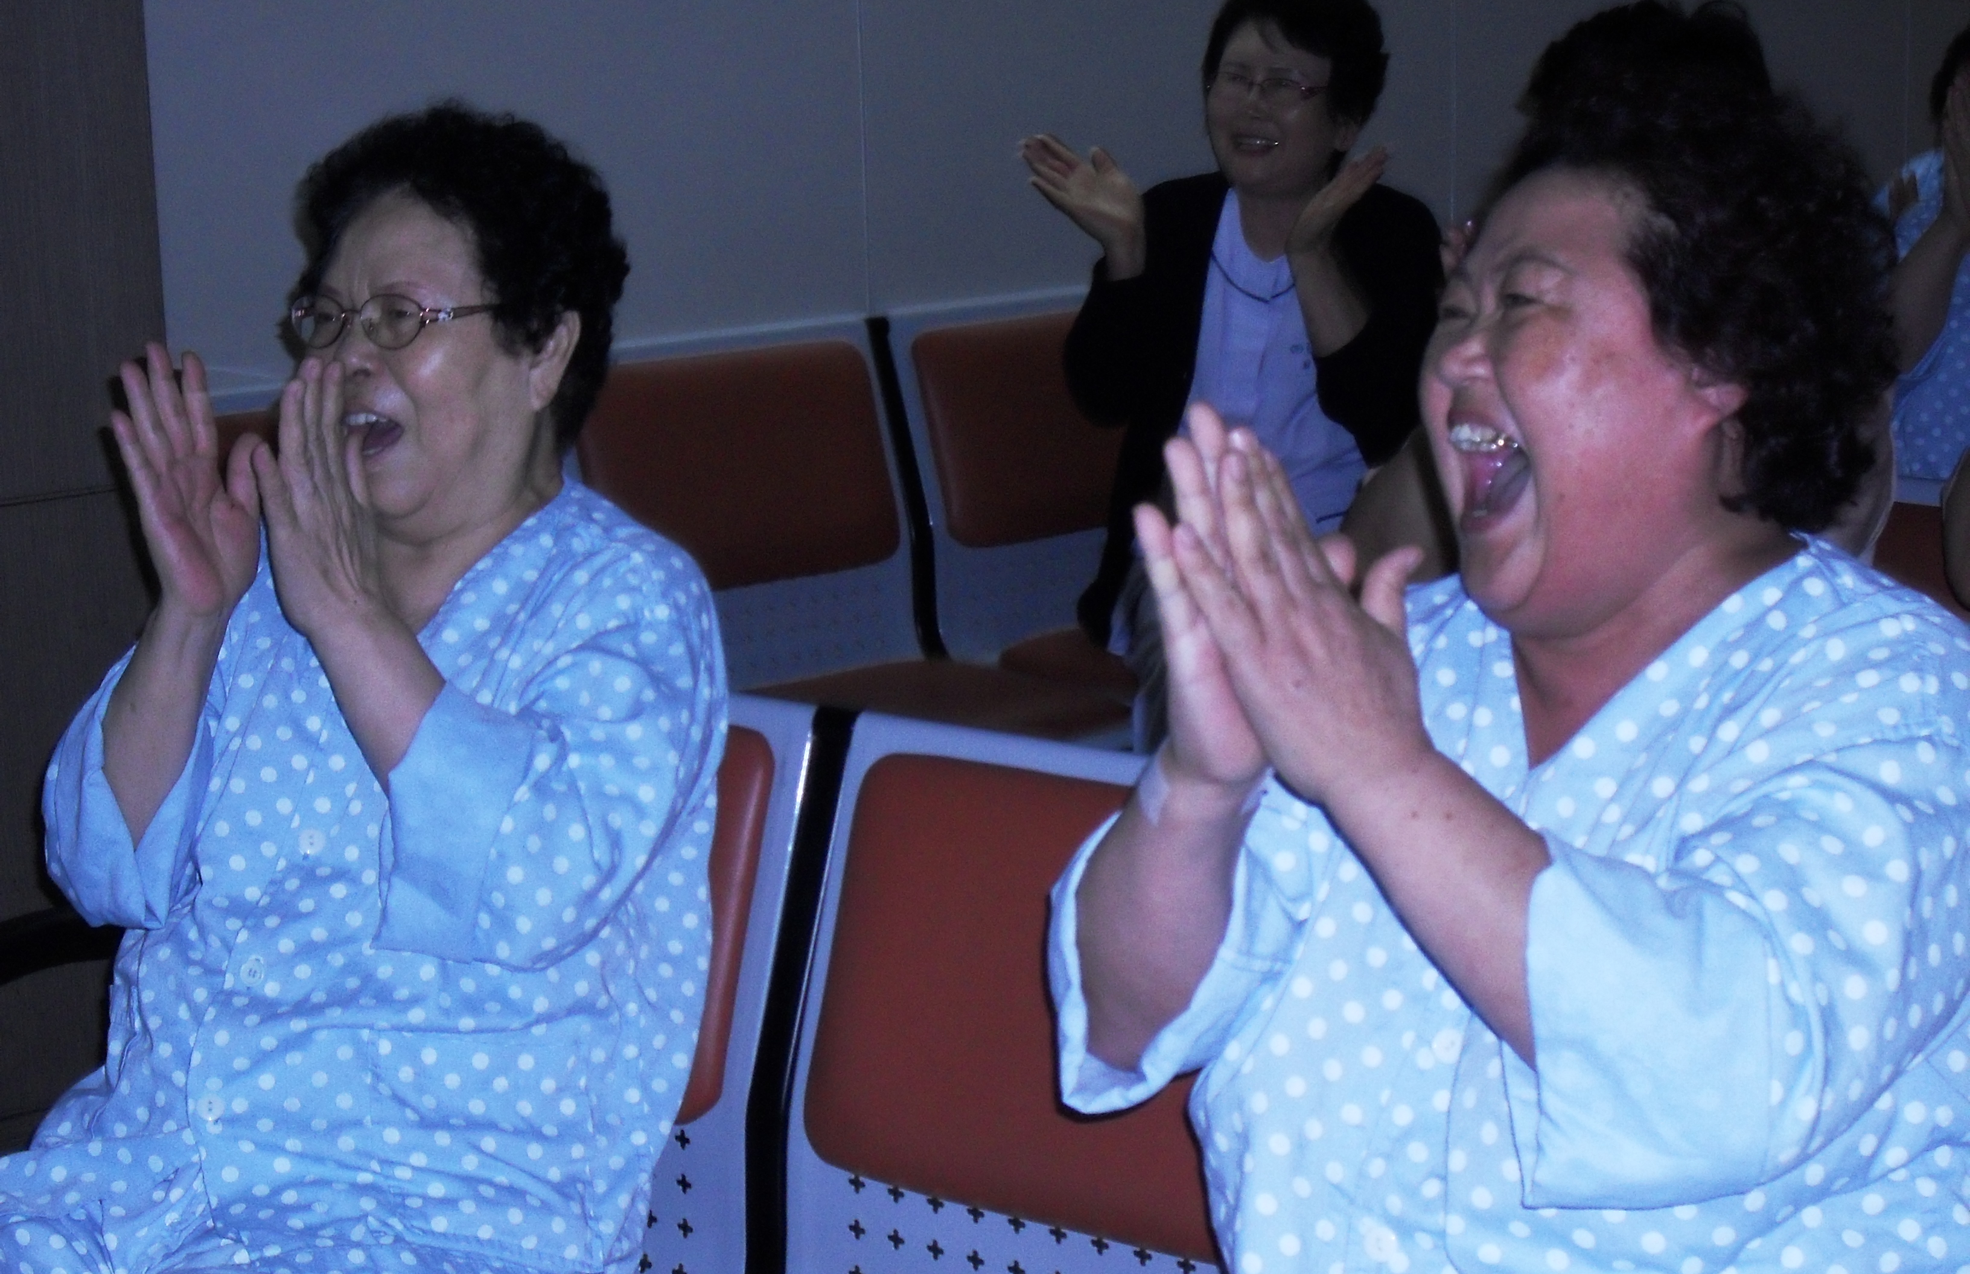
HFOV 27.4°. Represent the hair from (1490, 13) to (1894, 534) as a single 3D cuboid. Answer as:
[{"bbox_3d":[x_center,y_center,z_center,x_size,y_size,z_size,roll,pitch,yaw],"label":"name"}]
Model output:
[{"bbox_3d":[0.339,-0.164,1.930,0.200,0.225,0.190,-10,14,-37],"label":"hair"}]

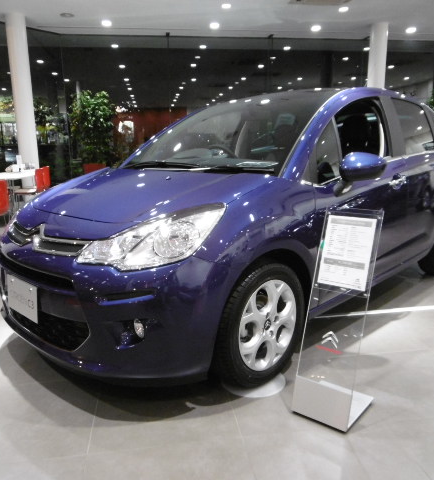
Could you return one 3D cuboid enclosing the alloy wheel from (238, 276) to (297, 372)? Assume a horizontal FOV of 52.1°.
[{"bbox_3d":[0.197,0.386,2.099,0.160,0.432,0.432,11,17,42],"label":"alloy wheel"}]

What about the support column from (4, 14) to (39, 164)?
[{"bbox_3d":[-3.519,-2.311,8.172,0.330,3.404,0.330,-1,12,0],"label":"support column"}]

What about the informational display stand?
[{"bbox_3d":[0.506,0.316,1.873,0.246,0.845,0.304,8,15,37],"label":"informational display stand"}]

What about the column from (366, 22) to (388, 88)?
[{"bbox_3d":[3.218,-2.584,9.093,0.330,3.404,0.330,-1,12,0],"label":"column"}]

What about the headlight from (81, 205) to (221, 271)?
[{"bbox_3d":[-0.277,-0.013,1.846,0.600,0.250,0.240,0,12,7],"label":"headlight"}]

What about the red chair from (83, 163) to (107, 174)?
[{"bbox_3d":[-2.312,-1.050,8.463,0.450,0.790,0.500,-1,12,0],"label":"red chair"}]

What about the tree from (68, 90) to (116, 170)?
[{"bbox_3d":[-2.615,-1.968,9.486,0.980,2.340,0.950,-4,12,-14],"label":"tree"}]

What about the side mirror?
[{"bbox_3d":[0.745,-0.347,2.324,0.170,0.215,0.235,-13,16,-43],"label":"side mirror"}]

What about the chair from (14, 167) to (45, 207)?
[{"bbox_3d":[-3.108,-0.764,7.539,0.550,0.800,0.500,-2,12,-2],"label":"chair"}]

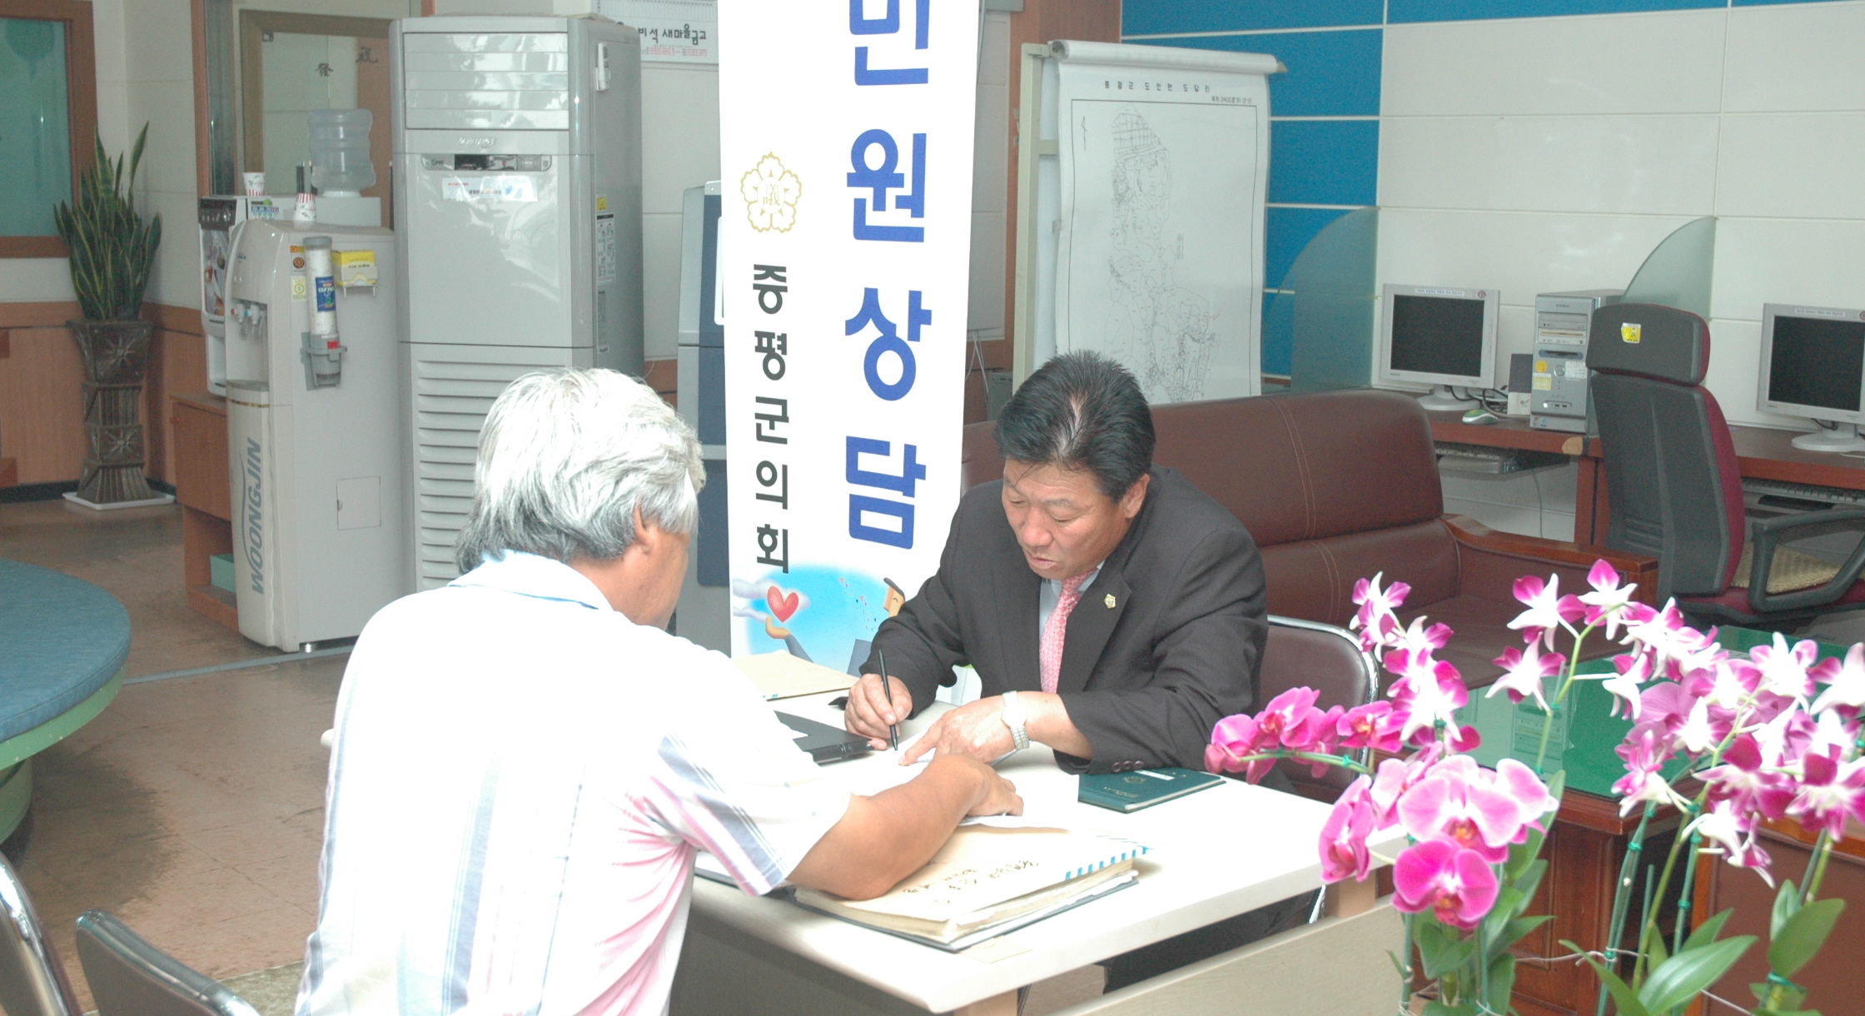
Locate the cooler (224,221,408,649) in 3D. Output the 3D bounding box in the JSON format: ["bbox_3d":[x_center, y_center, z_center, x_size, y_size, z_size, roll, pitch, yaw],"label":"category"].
[{"bbox_3d":[-1.830,-0.230,6.697,0.440,1.240,0.350,-7,12,-41],"label":"cooler"}]

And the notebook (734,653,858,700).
[{"bbox_3d":[-0.265,0.237,3.031,0.290,0.025,0.230,-5,11,-35],"label":"notebook"}]

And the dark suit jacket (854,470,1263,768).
[{"bbox_3d":[0.215,0.222,2.991,0.550,0.580,0.550,6,10,31],"label":"dark suit jacket"}]

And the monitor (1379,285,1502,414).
[{"bbox_3d":[1.580,-0.490,6.809,0.390,0.366,0.190,8,12,41],"label":"monitor"}]

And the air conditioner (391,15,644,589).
[{"bbox_3d":[-1.223,-0.512,6.656,0.600,1.825,0.410,2,9,11],"label":"air conditioner"}]

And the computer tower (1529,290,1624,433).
[{"bbox_3d":[1.904,-0.422,6.363,0.176,0.375,0.421,9,12,43],"label":"computer tower"}]

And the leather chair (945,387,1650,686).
[{"bbox_3d":[0.698,0.284,4.675,1.820,0.900,0.820,-7,12,-41],"label":"leather chair"}]

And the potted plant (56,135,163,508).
[{"bbox_3d":[-3.427,-0.805,9.262,0.420,1.540,0.420,-7,12,-41],"label":"potted plant"}]

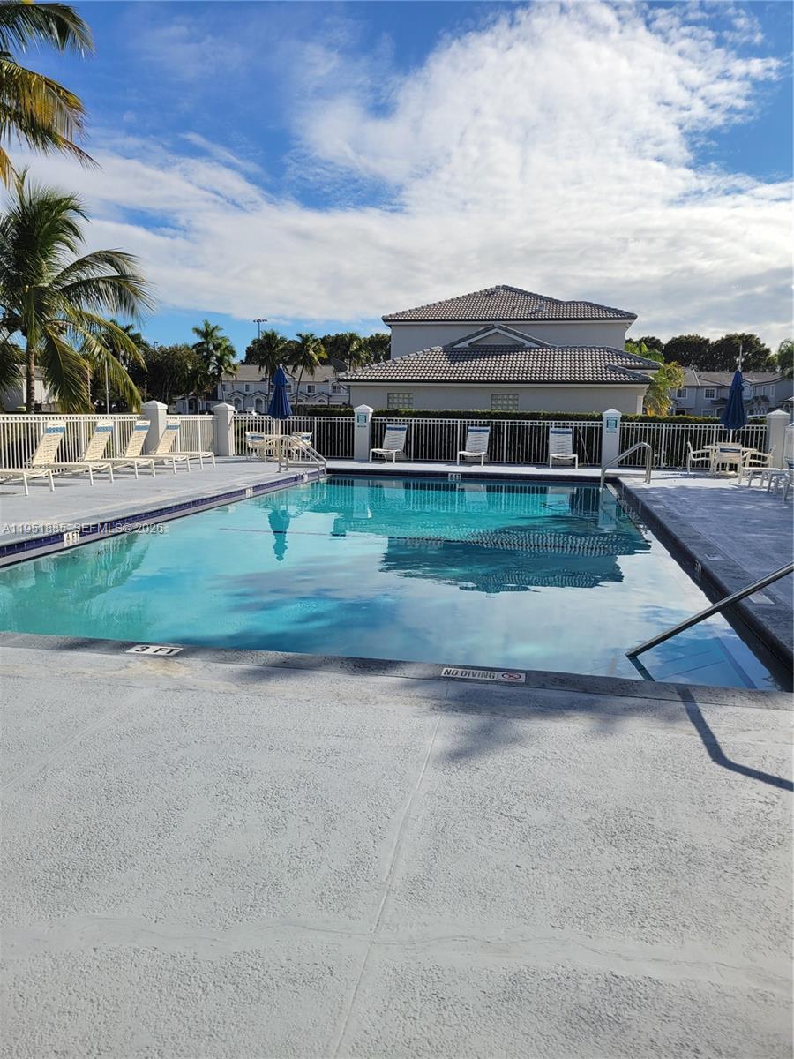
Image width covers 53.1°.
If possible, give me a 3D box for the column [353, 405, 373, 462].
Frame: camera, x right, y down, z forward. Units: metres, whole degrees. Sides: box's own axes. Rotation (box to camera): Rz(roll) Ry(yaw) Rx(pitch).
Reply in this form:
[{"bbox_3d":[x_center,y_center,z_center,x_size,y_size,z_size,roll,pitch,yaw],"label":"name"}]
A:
[{"bbox_3d":[-0.953,-2.743,22.677,0.460,1.585,0.460,3,9,11],"label":"column"}]

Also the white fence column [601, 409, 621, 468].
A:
[{"bbox_3d":[5.785,-2.453,21.479,0.460,1.585,0.460,3,9,11],"label":"white fence column"}]

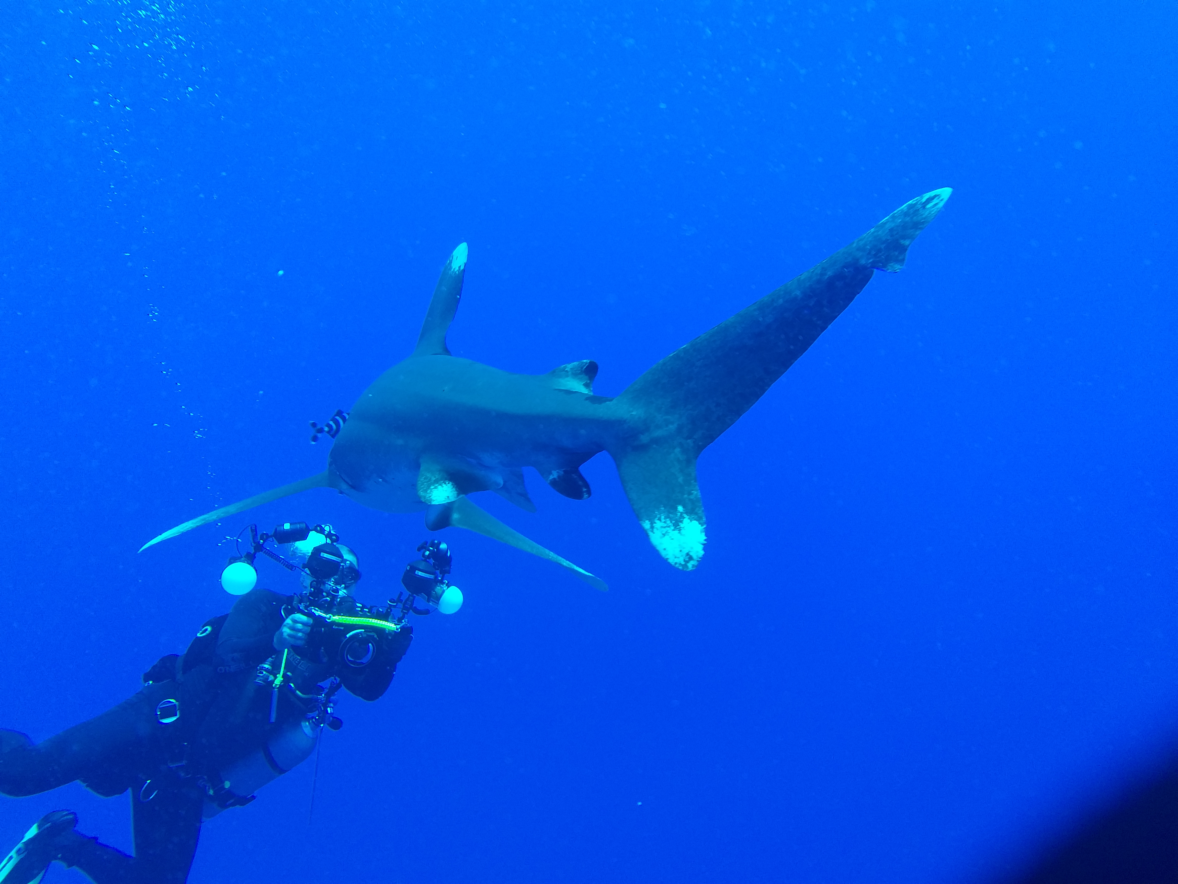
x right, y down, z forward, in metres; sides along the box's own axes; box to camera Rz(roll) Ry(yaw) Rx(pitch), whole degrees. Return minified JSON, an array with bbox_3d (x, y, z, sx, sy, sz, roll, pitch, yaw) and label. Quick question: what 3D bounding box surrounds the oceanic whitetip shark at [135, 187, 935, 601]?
[{"bbox_3d":[-0.285,-0.080,2.040,1.170,0.820,2.220,8,-6,-30],"label":"oceanic whitetip shark"}]

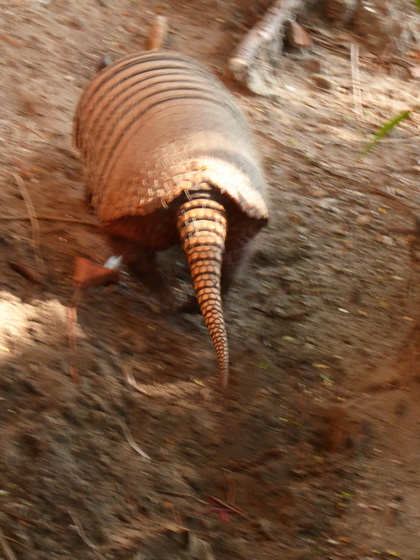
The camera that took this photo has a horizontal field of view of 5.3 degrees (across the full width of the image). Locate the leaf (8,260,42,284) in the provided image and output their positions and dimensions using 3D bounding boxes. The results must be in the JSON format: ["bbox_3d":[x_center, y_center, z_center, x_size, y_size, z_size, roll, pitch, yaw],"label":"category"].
[{"bbox_3d":[-0.205,-0.008,5.073,0.020,0.014,0.045,-18,29,-36],"label":"leaf"}]

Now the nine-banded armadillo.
[{"bbox_3d":[-0.042,-0.106,5.067,0.205,0.200,0.680,-5,24,-12],"label":"nine-banded armadillo"}]

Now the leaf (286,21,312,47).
[{"bbox_3d":[0.113,-0.312,5.770,0.030,0.022,0.034,4,23,9],"label":"leaf"}]

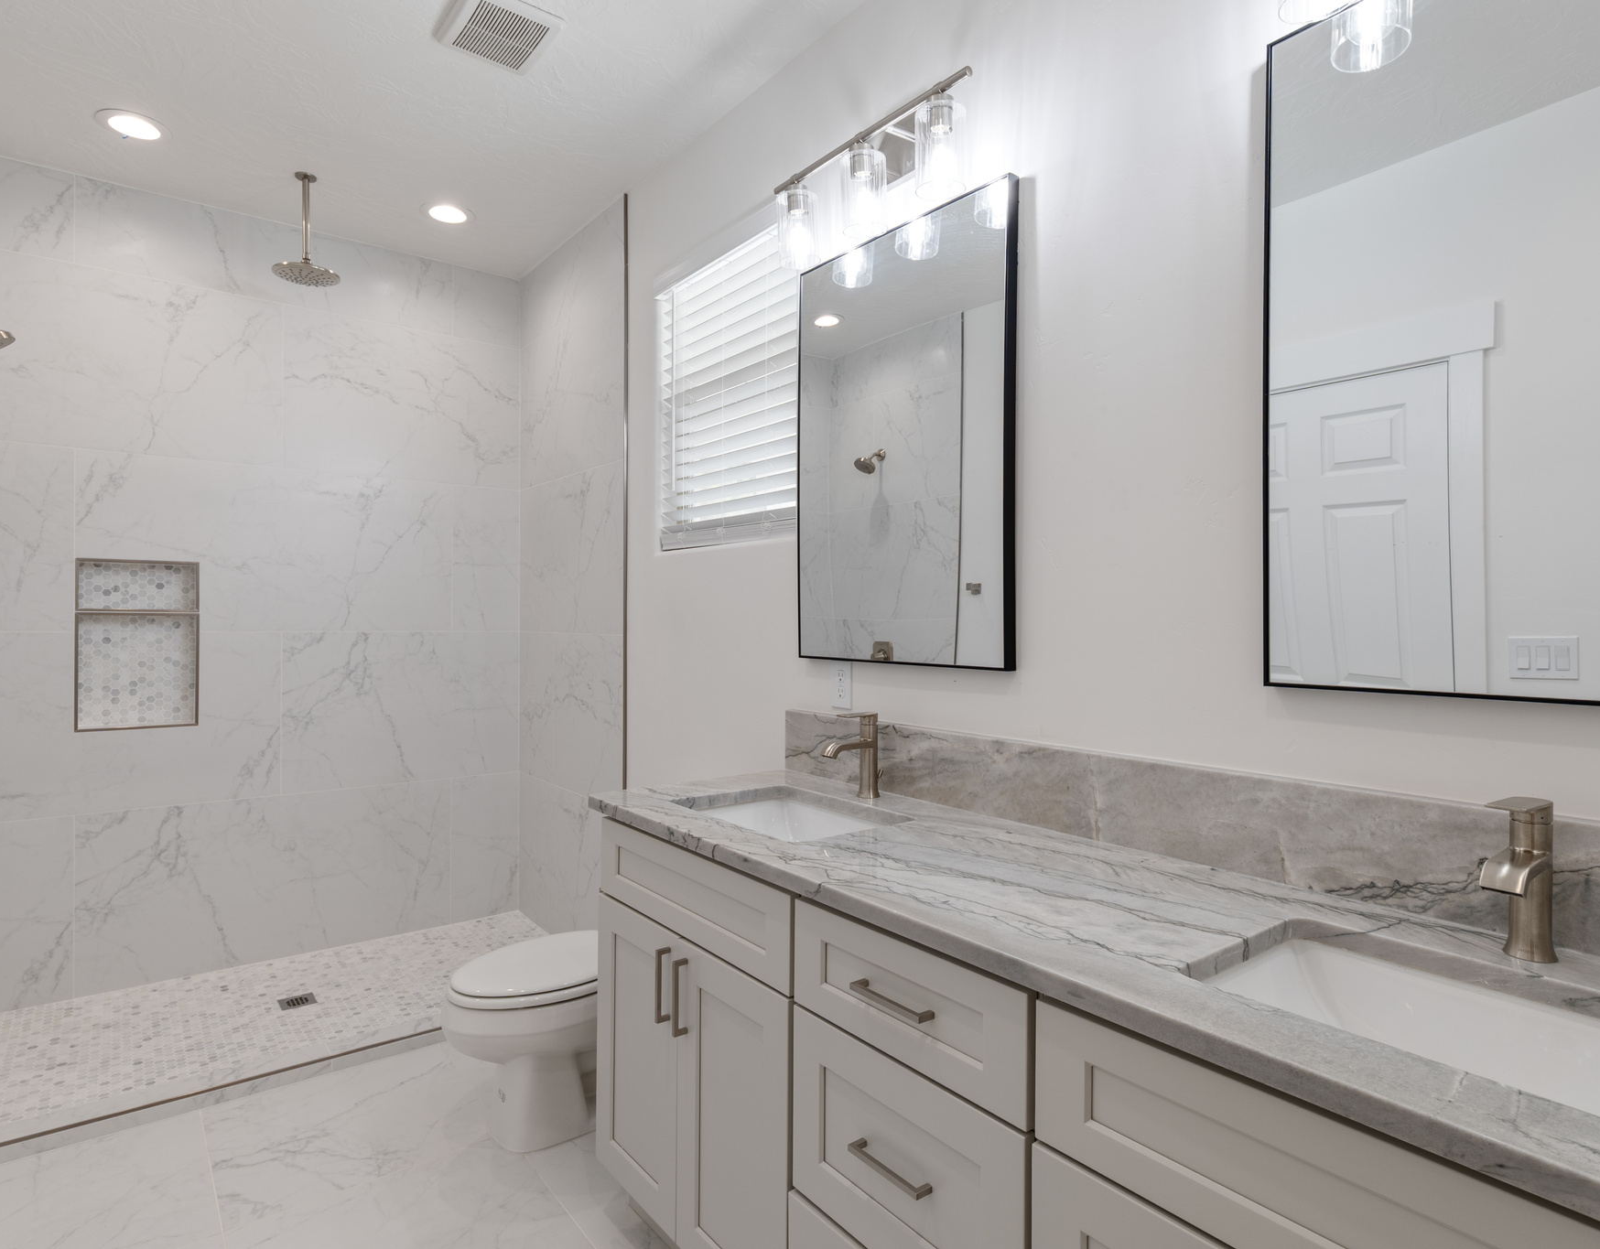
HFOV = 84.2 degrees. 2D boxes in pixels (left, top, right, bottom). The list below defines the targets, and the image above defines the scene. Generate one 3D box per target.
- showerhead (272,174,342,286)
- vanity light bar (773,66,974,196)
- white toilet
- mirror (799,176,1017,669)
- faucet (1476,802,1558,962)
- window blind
[{"bbox_3d":[-1.649,-1.323,2.948,0.202,0.335,0.202,0,0,-38],"label":"showerhead"},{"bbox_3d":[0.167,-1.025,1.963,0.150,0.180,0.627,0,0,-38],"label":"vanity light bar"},{"bbox_3d":[-0.554,0.916,2.363,0.760,0.745,0.410,0,0,-38],"label":"white toilet"},{"bbox_3d":[0.215,-0.399,2.000,0.030,0.976,0.663,0,0,-38],"label":"mirror"},{"bbox_3d":[0.830,0.300,1.020,0.141,0.185,0.052,0,0,-38],"label":"faucet"},{"bbox_3d":[-0.217,-0.688,2.634,0.064,0.891,0.745,0,0,-38],"label":"window blind"}]

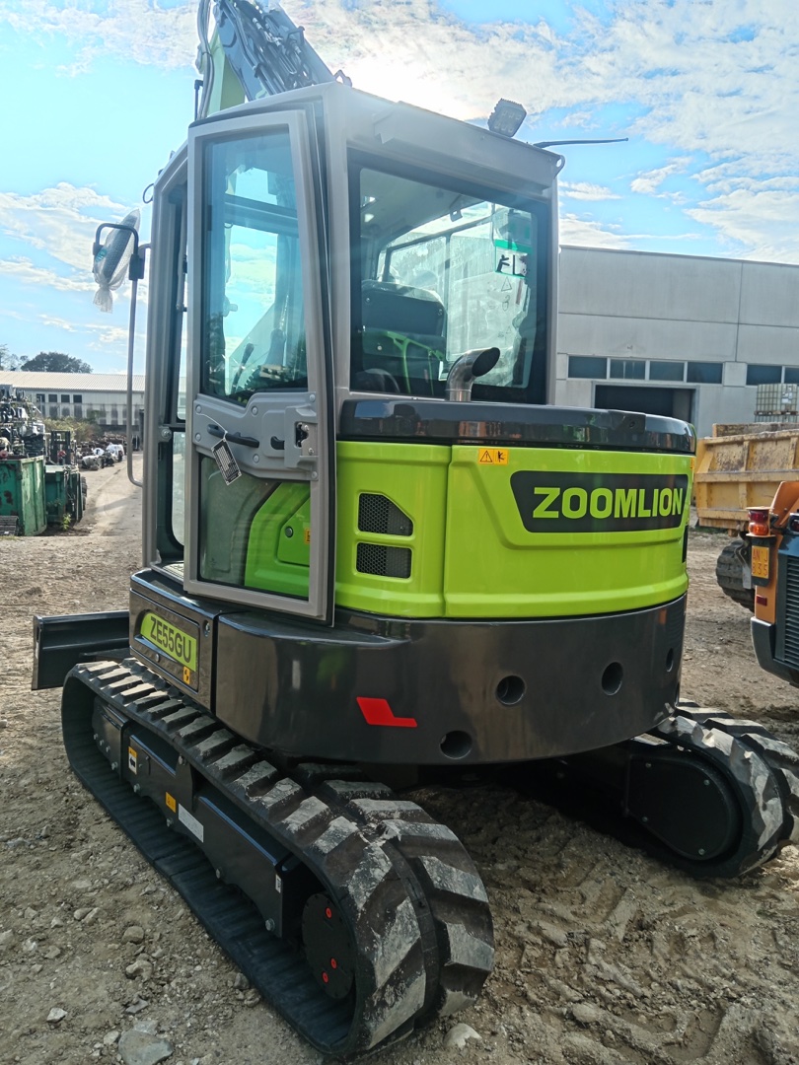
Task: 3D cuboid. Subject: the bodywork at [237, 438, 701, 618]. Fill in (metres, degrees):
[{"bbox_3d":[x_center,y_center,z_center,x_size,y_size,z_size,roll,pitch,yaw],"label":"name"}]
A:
[{"bbox_3d":[0.421,-0.050,2.770,1.760,0.500,0.820,-3,8,-36],"label":"bodywork"}]

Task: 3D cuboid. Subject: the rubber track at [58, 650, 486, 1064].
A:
[{"bbox_3d":[-0.657,0.911,2.954,0.400,0.565,2.560,-3,8,-36],"label":"rubber track"}]

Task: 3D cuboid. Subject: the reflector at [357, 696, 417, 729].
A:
[{"bbox_3d":[-0.034,0.495,2.284,0.166,0.081,0.010,2,7,1],"label":"reflector"}]

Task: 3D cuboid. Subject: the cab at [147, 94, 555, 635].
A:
[{"bbox_3d":[-0.257,-0.598,3.103,1.130,1.560,1.180,-3,8,-36],"label":"cab"}]

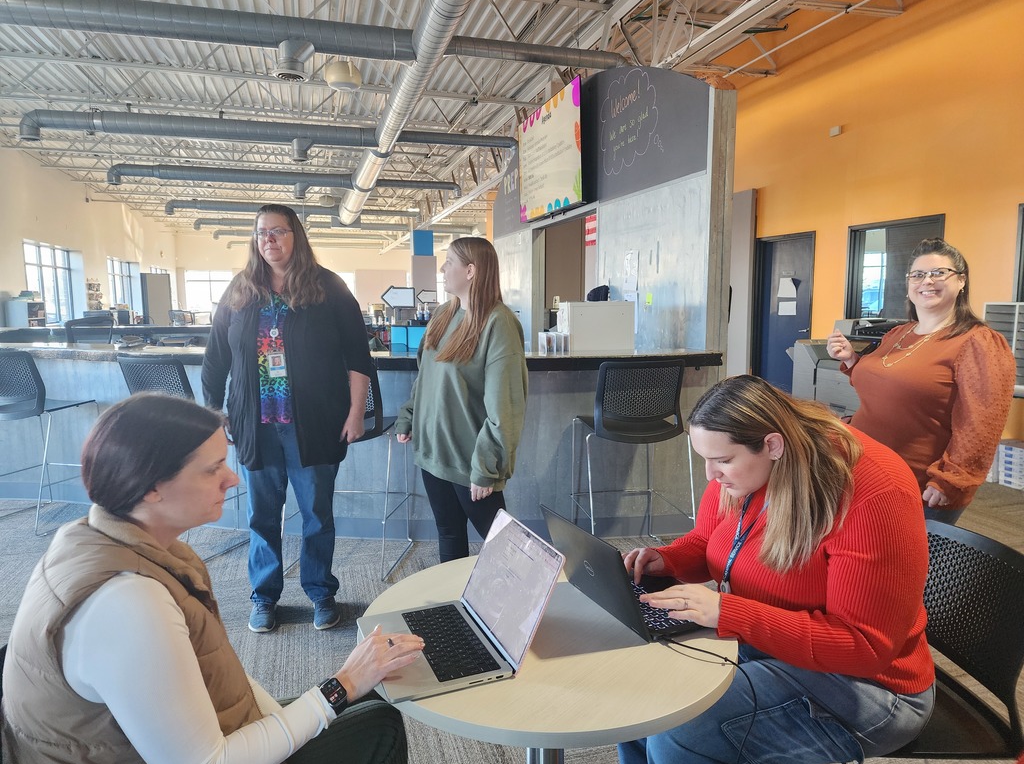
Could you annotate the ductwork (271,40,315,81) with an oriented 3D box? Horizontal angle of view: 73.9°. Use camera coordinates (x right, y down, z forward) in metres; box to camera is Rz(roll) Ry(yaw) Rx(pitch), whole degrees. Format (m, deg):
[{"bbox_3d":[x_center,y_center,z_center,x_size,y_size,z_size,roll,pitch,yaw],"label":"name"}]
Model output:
[{"bbox_3d":[-1.919,-2.798,5.922,0.370,0.350,0.350,-2,7,-16],"label":"ductwork"}]

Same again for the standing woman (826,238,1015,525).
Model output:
[{"bbox_3d":[1.327,0.318,2.254,0.420,1.570,0.490,-3,7,-23],"label":"standing woman"}]

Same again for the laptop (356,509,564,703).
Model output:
[{"bbox_3d":[-0.112,0.401,1.282,0.313,0.207,0.313,-3,7,-22],"label":"laptop"}]

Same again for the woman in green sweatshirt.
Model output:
[{"bbox_3d":[-0.193,0.244,2.708,0.480,1.615,0.330,4,8,30],"label":"woman in green sweatshirt"}]

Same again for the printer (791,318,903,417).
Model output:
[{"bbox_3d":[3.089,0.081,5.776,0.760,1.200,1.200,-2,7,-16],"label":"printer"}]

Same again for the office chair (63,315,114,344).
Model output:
[{"bbox_3d":[-4.034,0.009,6.496,0.600,1.200,0.600,-1,7,-11],"label":"office chair"}]

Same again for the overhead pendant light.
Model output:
[{"bbox_3d":[-1.563,-2.846,6.329,0.360,0.260,0.360,-2,7,-16],"label":"overhead pendant light"}]

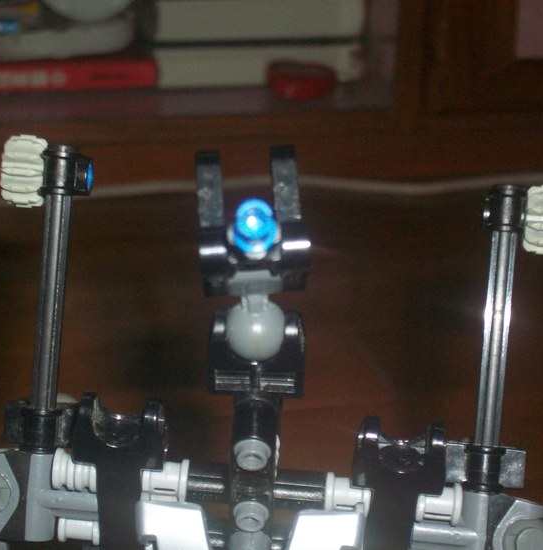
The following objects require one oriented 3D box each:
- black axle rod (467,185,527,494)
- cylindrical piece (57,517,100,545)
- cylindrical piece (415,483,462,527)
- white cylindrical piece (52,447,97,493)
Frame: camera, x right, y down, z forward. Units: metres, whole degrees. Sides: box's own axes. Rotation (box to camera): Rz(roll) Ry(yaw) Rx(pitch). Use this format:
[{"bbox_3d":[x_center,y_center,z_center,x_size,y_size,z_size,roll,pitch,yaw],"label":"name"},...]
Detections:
[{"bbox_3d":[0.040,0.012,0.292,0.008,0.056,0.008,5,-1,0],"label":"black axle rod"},{"bbox_3d":[-0.035,0.046,0.302,0.008,0.007,0.007,5,0,0],"label":"cylindrical piece"},{"bbox_3d":[0.029,0.041,0.288,0.008,0.007,0.007,5,0,0],"label":"cylindrical piece"},{"bbox_3d":[-0.034,0.035,0.288,0.008,0.007,0.007,5,0,0],"label":"white cylindrical piece"}]

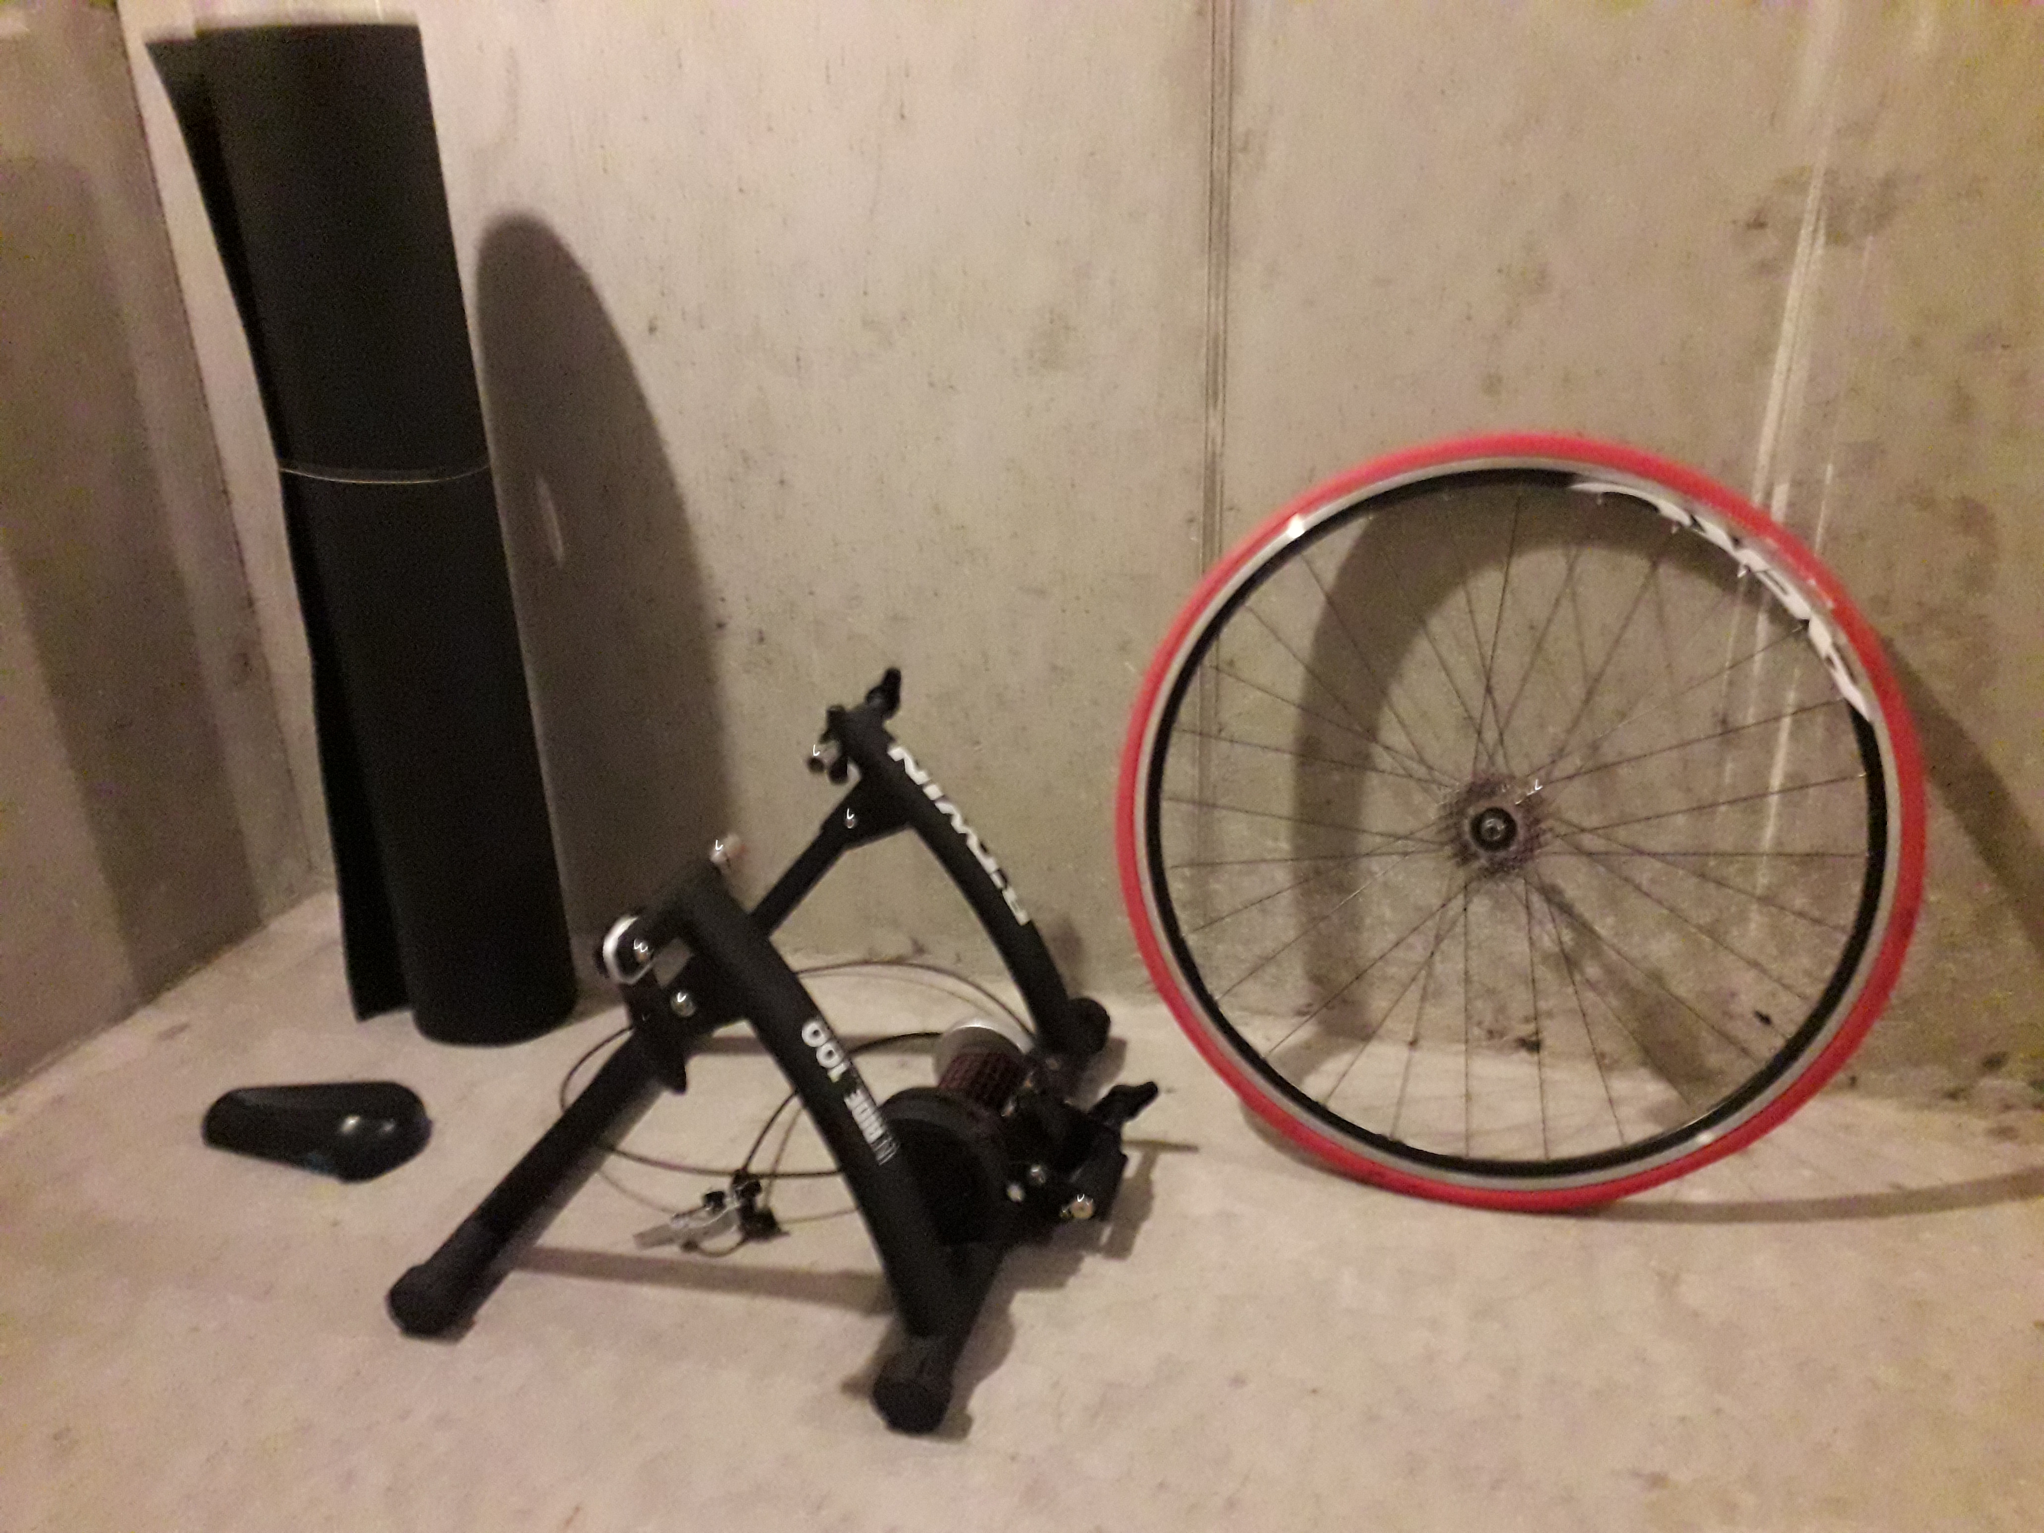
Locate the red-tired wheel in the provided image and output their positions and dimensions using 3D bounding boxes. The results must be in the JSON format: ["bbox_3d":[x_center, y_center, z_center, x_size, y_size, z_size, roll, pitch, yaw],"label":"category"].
[{"bbox_3d":[0.409,0.048,1.377,0.670,0.670,0.135,6,2,17],"label":"red-tired wheel"}]

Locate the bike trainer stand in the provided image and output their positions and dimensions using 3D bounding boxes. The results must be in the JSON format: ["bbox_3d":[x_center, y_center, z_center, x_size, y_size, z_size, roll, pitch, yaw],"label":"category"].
[{"bbox_3d":[-0.165,0.184,1.374,0.557,0.395,0.540,6,24,17],"label":"bike trainer stand"}]

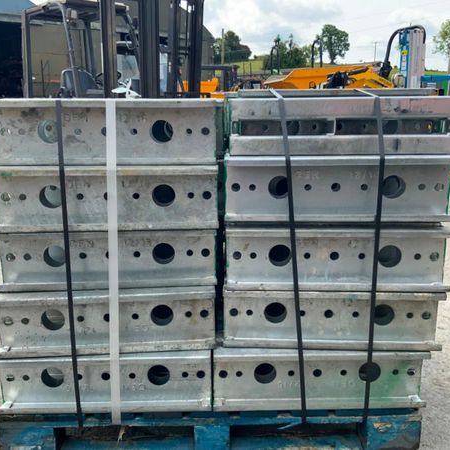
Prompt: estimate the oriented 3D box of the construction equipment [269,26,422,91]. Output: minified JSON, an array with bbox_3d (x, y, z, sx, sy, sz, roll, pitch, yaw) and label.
[{"bbox_3d":[2.525,-3.012,11.129,3.300,2.520,1.750,2,14,10],"label":"construction equipment"}]

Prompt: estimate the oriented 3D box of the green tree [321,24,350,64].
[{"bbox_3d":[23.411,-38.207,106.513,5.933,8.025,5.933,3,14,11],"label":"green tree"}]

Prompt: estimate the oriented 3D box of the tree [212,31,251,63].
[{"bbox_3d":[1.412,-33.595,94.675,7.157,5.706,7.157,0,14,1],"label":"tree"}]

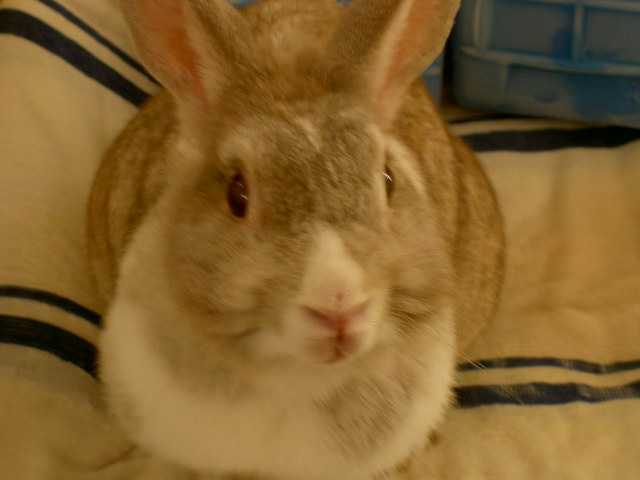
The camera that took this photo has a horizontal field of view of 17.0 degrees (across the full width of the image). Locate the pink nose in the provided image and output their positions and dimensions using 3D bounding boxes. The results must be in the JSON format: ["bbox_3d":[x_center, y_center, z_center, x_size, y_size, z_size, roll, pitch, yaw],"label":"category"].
[{"bbox_3d":[0.005,0.025,0.725,0.021,0.011,0.010,1,30,-9],"label":"pink nose"}]

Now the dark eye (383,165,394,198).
[{"bbox_3d":[0.024,-0.021,0.755,0.006,0.013,0.012,3,22,22],"label":"dark eye"}]

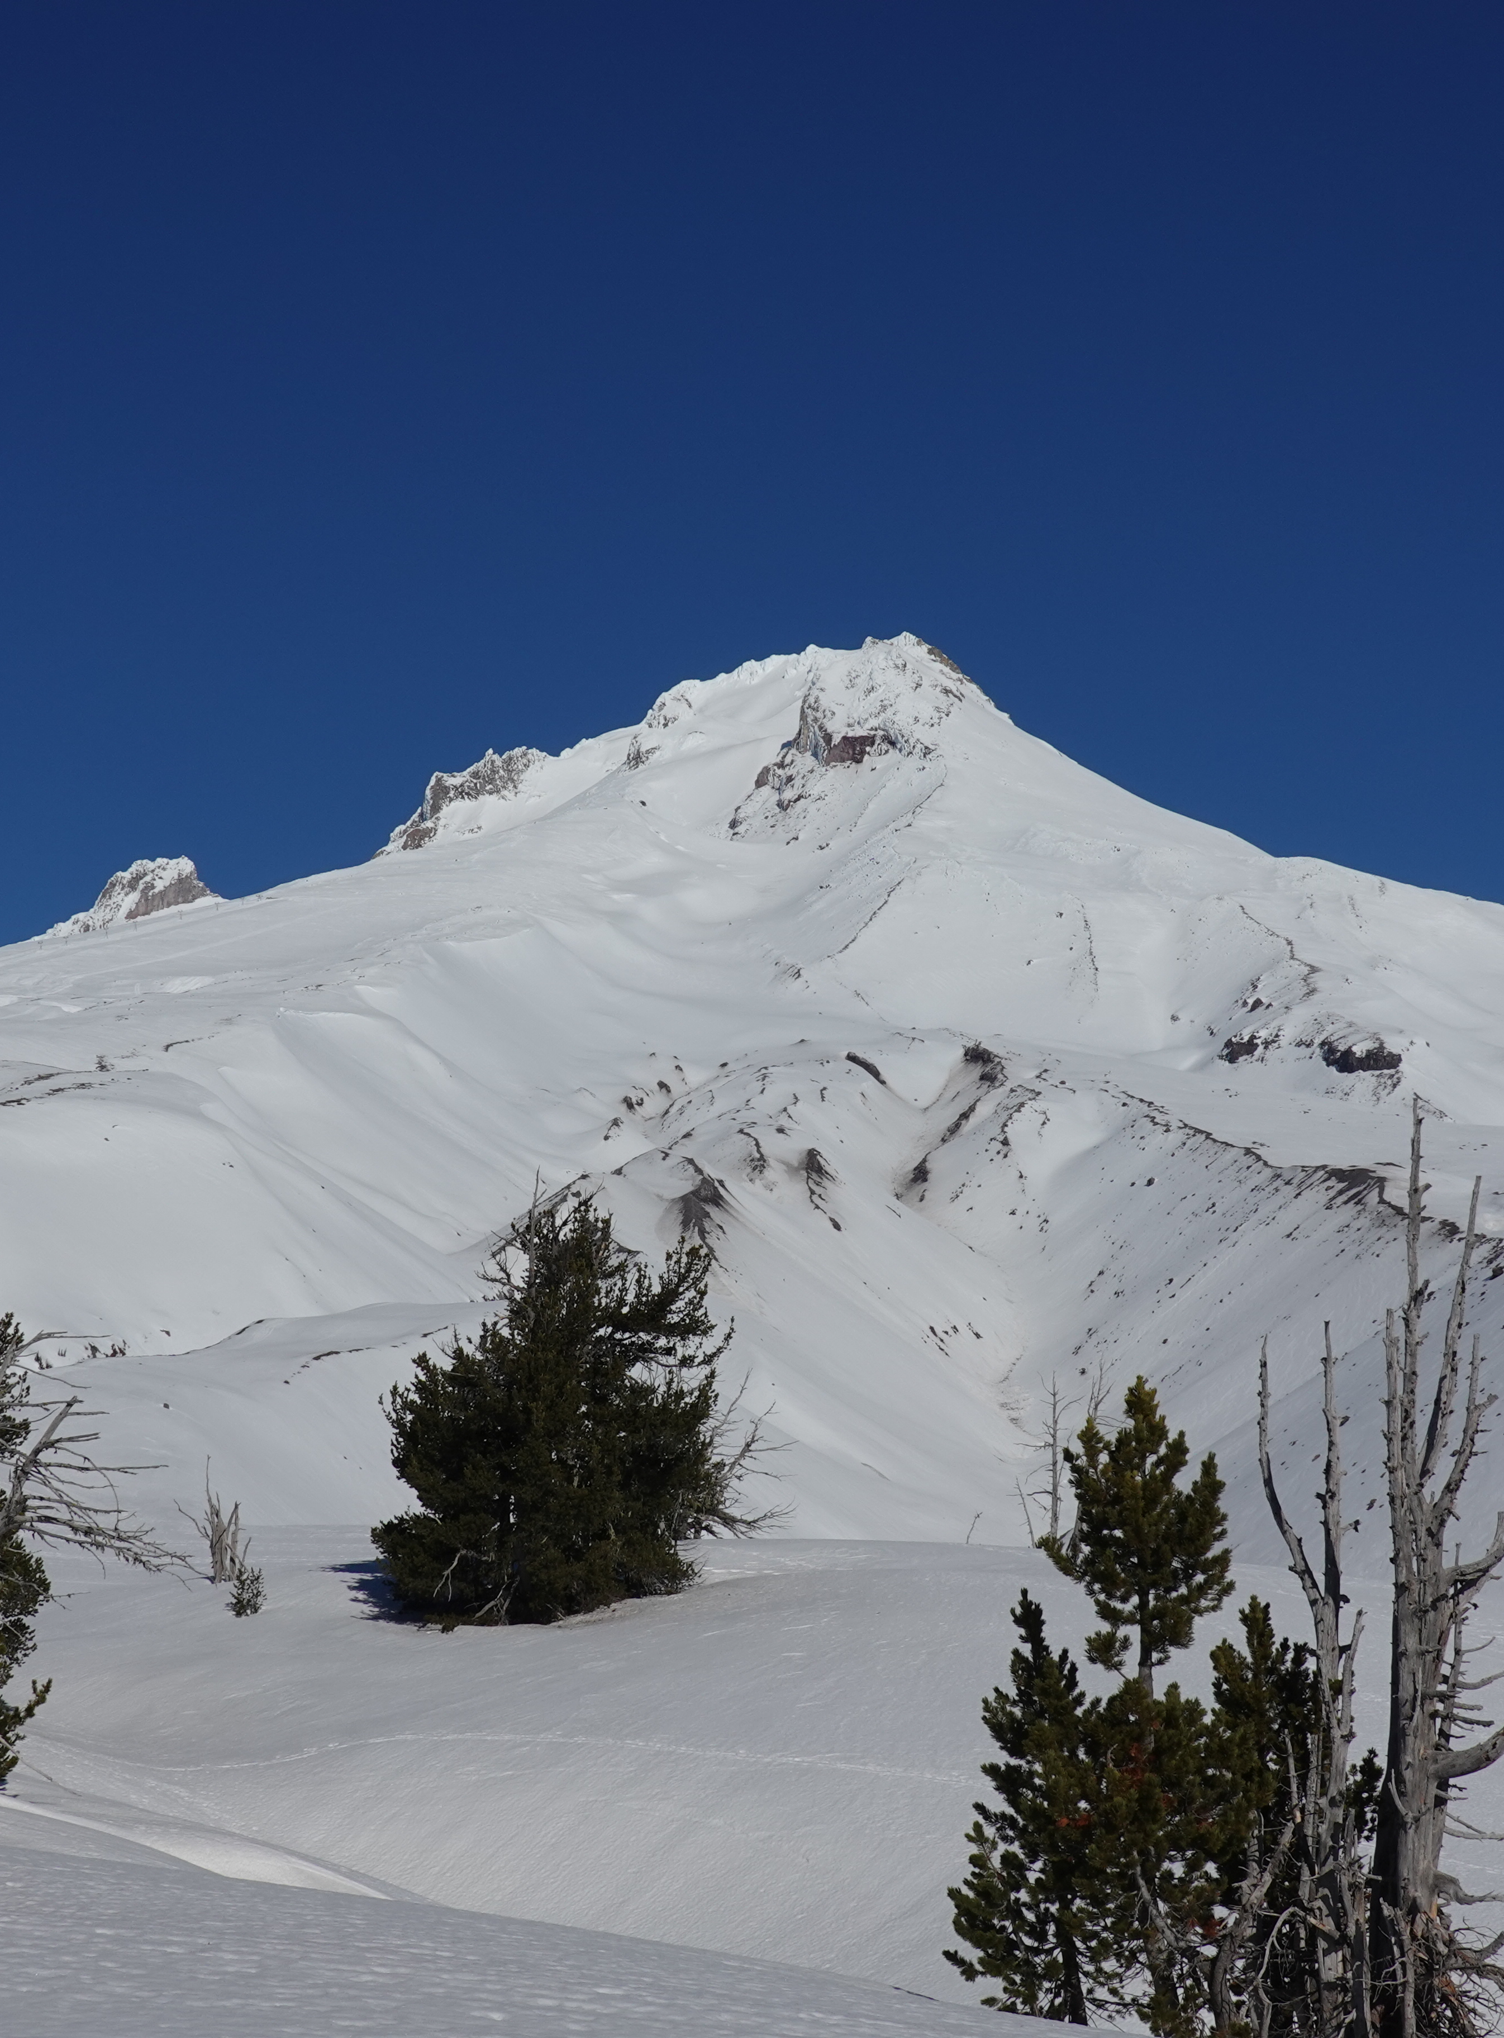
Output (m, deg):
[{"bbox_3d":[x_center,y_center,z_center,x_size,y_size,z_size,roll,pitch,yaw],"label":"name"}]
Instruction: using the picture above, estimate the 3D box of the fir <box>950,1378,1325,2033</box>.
[{"bbox_3d":[2.050,3.669,18.500,2.000,3.500,1.900,0,-10,0],"label":"fir"}]

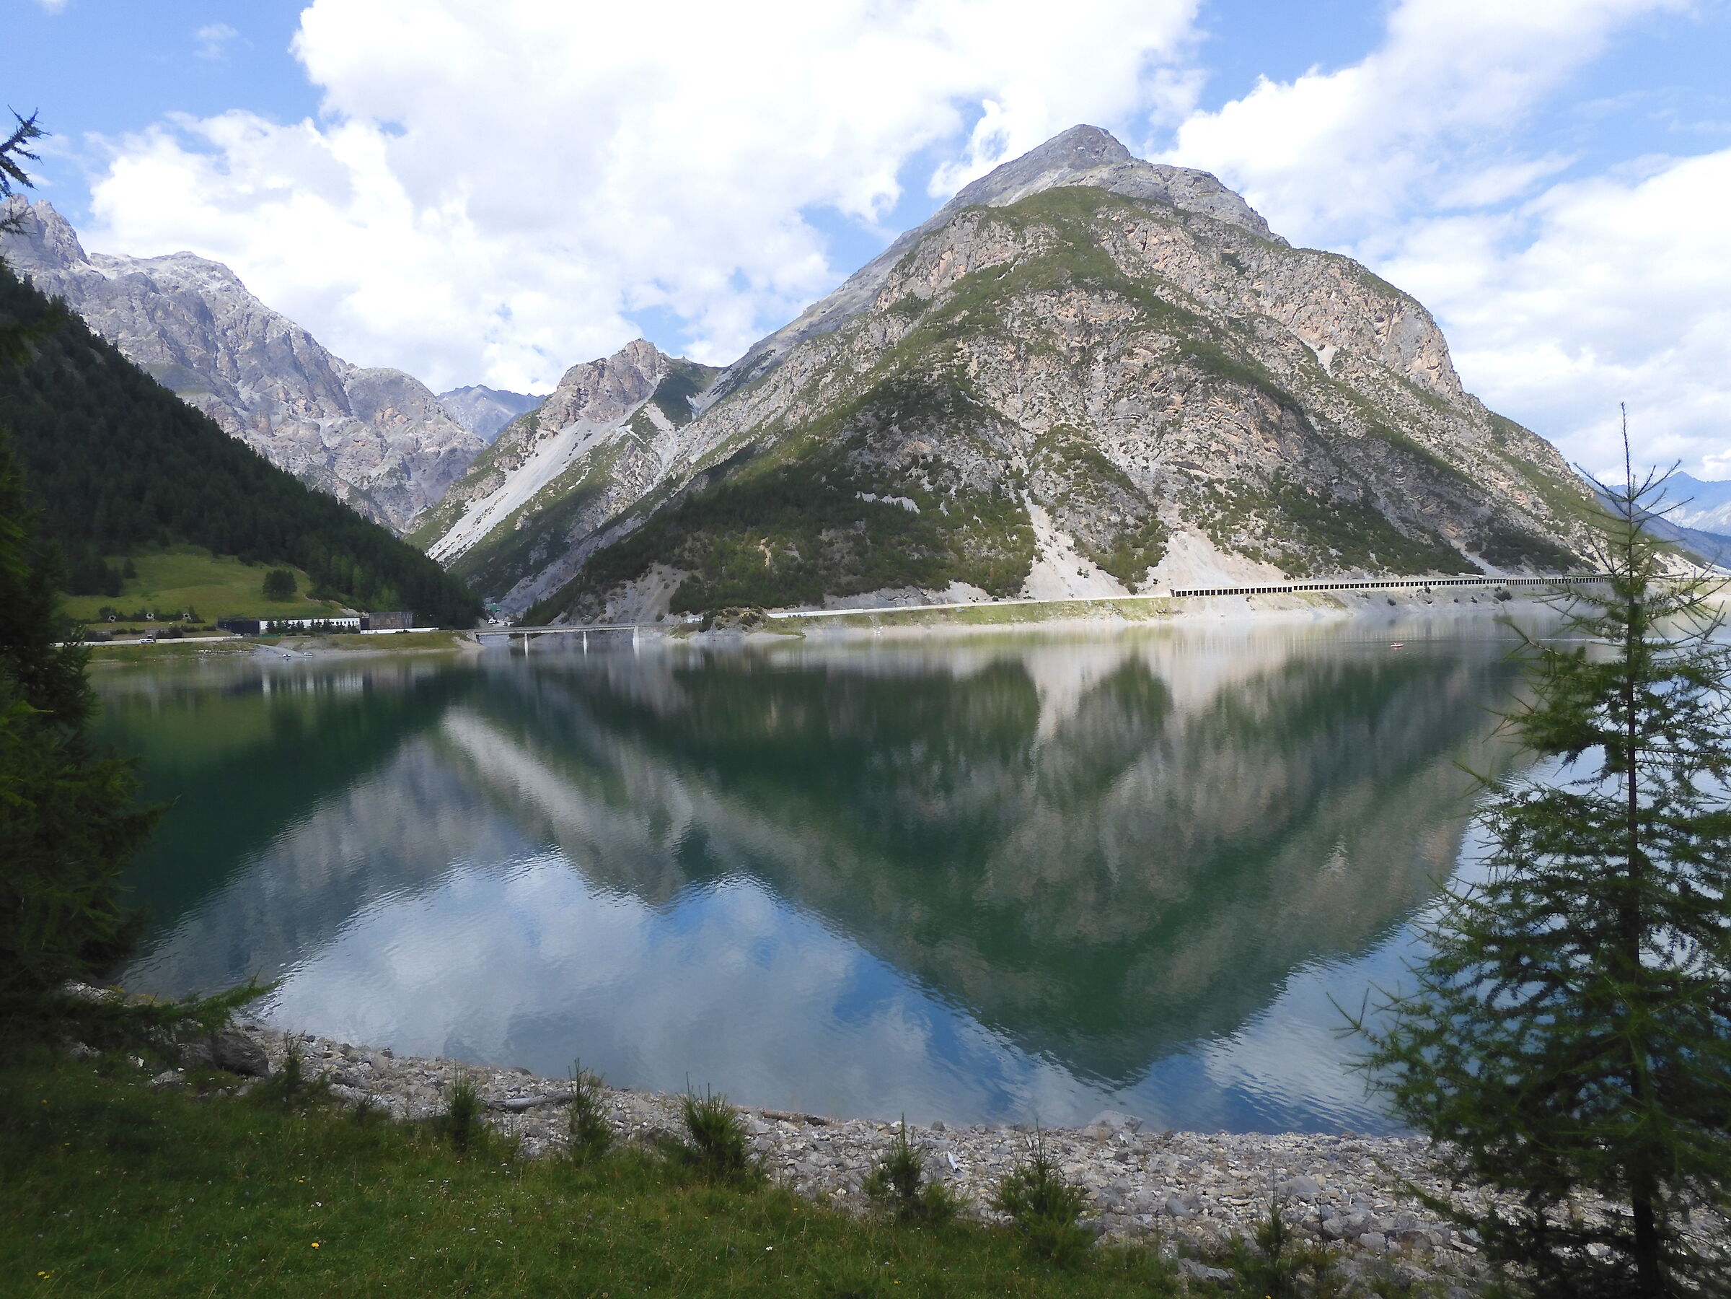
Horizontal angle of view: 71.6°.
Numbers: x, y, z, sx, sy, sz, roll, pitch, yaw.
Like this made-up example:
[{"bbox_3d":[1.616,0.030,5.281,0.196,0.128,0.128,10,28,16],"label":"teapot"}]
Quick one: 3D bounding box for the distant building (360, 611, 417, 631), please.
[{"bbox_3d":[-273.090,-16.190,687.570,29.000,9.800,14.000,-3,2,-14],"label":"distant building"}]

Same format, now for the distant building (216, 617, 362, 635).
[{"bbox_3d":[-320.780,-13.150,666.730,72.000,7.800,14.000,-3,2,-14],"label":"distant building"}]

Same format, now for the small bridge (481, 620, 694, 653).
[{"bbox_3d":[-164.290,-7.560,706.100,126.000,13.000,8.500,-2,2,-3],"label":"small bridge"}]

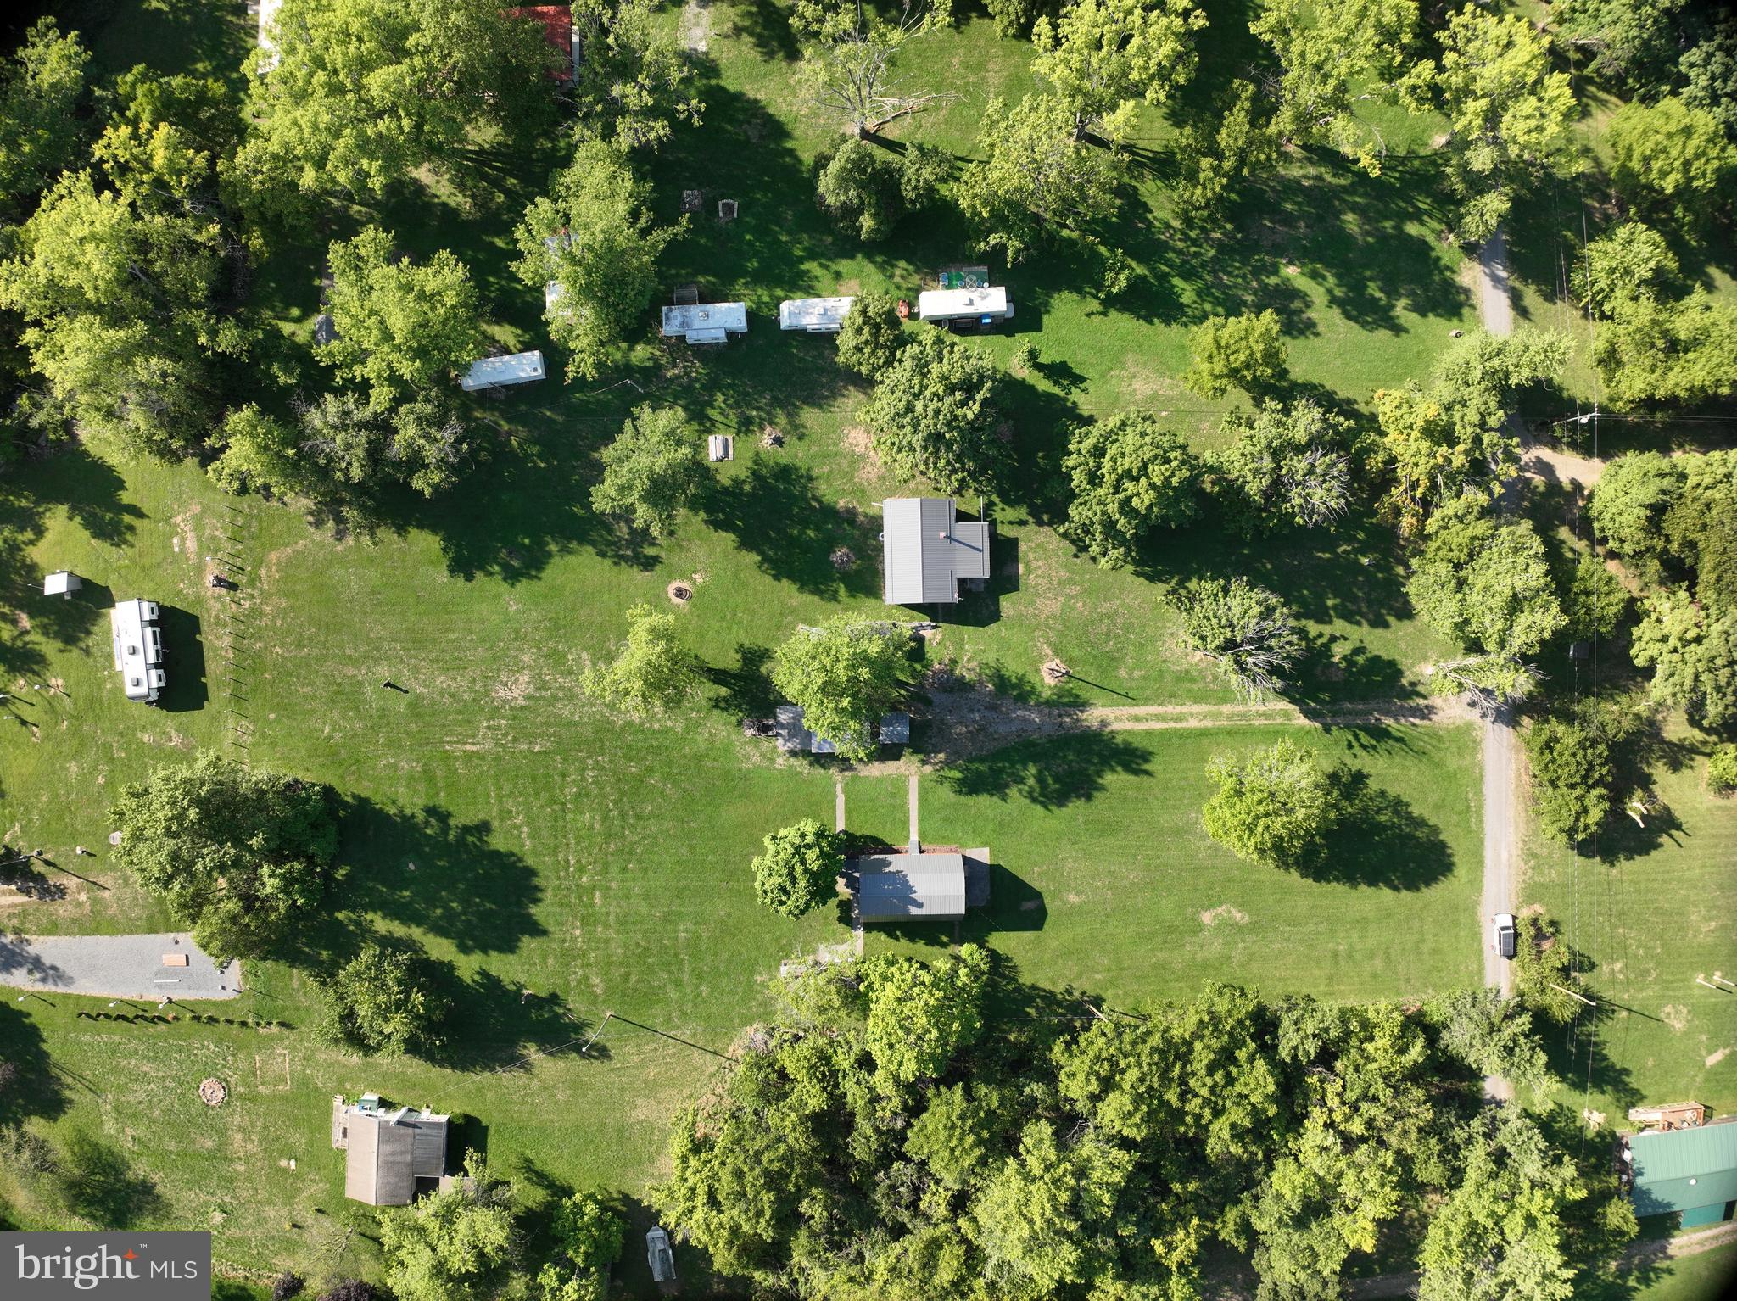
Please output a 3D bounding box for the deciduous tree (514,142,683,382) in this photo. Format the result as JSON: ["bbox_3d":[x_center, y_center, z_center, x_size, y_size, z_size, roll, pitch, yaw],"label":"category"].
[{"bbox_3d":[-25.200,-36.300,113.500,15.300,19.000,20.500,0,90,0],"label":"deciduous tree"}]

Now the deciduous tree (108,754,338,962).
[{"bbox_3d":[-64.600,20.400,121.300,19.800,19.000,19.800,0,90,0],"label":"deciduous tree"}]

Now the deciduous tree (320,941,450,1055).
[{"bbox_3d":[-48.296,34.802,121.732,12.664,13.000,10.988,0,90,1],"label":"deciduous tree"}]

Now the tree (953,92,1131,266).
[{"bbox_3d":[16.100,-43.700,113.500,15.800,16.000,13.500,0,90,0],"label":"tree"}]

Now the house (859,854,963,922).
[{"bbox_3d":[4.250,23.800,119.150,10.200,7.600,6.800,0,90,0],"label":"house"}]

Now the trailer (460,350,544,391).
[{"bbox_3d":[-37.560,-28.740,124.700,8.200,3.000,2.500,-9,90,0],"label":"trailer"}]

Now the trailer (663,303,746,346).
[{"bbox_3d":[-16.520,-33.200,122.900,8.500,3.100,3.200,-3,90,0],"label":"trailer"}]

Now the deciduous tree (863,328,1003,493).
[{"bbox_3d":[6.200,-23.000,115.500,13.200,15.000,15.400,0,90,0],"label":"deciduous tree"}]

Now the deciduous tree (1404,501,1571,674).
[{"bbox_3d":[58.700,-6.400,115.000,13.300,16.000,16.000,0,90,0],"label":"deciduous tree"}]

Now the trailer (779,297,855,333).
[{"bbox_3d":[-4.620,-33.740,121.900,8.400,3.100,2.850,-2,90,0],"label":"trailer"}]

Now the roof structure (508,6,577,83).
[{"bbox_3d":[-33.990,-61.920,124.200,7.000,3.700,7.400,0,90,0],"label":"roof structure"}]

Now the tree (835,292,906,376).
[{"bbox_3d":[0.200,-30.800,118.700,7.000,8.500,7.000,0,90,0],"label":"tree"}]

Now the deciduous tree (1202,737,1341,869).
[{"bbox_3d":[39.417,14.899,119.290,13.131,14.000,12.803,0,90,1],"label":"deciduous tree"}]

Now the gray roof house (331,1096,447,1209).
[{"bbox_3d":[-48.970,51.960,125.000,10.600,4.400,9.300,2,90,0],"label":"gray roof house"}]

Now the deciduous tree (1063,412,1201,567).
[{"bbox_3d":[25.200,-15.400,115.750,12.700,14.500,14.400,0,90,0],"label":"deciduous tree"}]

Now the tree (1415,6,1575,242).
[{"bbox_3d":[59.000,-49.600,114.000,13.000,18.000,19.500,0,90,0],"label":"tree"}]

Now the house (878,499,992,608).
[{"bbox_3d":[6.900,-9.850,120.200,10.400,5.600,10.400,0,90,0],"label":"house"}]

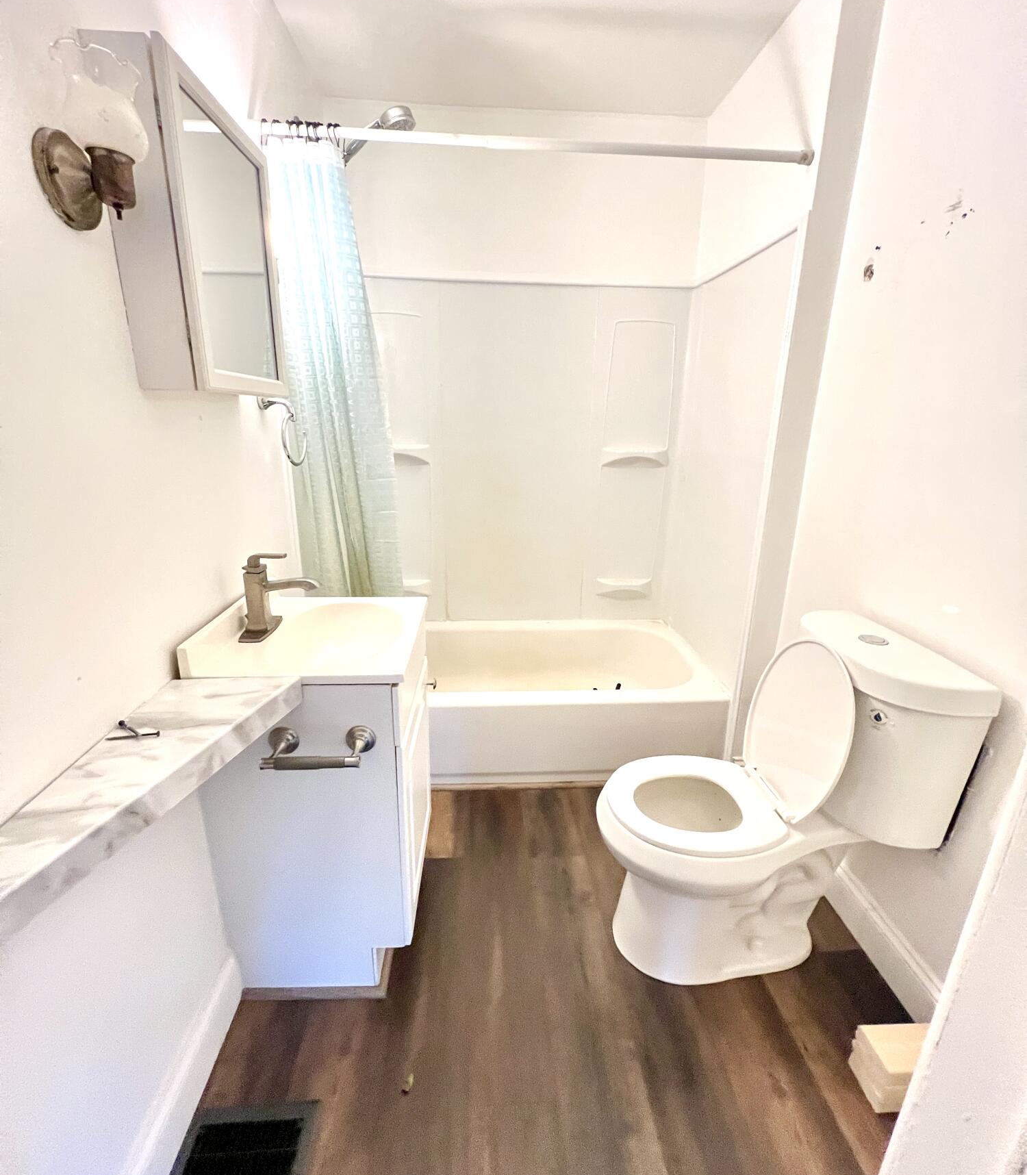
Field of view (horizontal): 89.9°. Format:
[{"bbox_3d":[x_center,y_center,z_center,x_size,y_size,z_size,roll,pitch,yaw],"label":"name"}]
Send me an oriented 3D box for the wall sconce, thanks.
[{"bbox_3d":[-0.567,-0.619,0.723,0.130,0.202,0.126,0,17,-3],"label":"wall sconce"}]

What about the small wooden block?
[{"bbox_3d":[0.798,0.958,1.032,0.188,0.103,0.088,0,17,-3],"label":"small wooden block"}]

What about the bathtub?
[{"bbox_3d":[0.037,0.452,2.255,1.508,0.331,0.819,0,17,-3],"label":"bathtub"}]

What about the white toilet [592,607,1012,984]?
[{"bbox_3d":[0.547,0.517,1.252,0.709,0.810,0.409,0,17,-3],"label":"white toilet"}]

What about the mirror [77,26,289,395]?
[{"bbox_3d":[-0.590,-0.638,1.002,0.118,0.496,0.386,0,17,-3],"label":"mirror"}]

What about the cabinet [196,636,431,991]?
[{"bbox_3d":[-0.442,0.492,1.313,0.408,0.796,0.467,0,17,-3],"label":"cabinet"}]

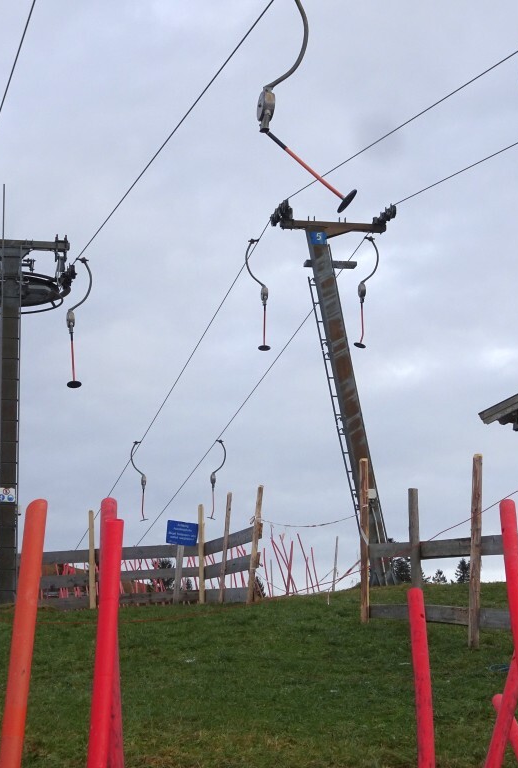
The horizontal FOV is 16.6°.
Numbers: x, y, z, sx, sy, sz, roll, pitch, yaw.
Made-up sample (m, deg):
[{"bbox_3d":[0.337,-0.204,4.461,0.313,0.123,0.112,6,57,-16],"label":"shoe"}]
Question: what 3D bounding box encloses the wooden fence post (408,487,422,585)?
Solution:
[{"bbox_3d":[1.550,1.757,17.621,0.095,1.446,0.095,-1,-10,0],"label":"wooden fence post"}]

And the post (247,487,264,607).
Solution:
[{"bbox_3d":[-0.052,2.258,24.937,0.082,1.650,0.082,6,-10,0],"label":"post"}]

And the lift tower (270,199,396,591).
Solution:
[{"bbox_3d":[1.183,0.140,28.900,1.900,6.162,1.000,1,-10,-12],"label":"lift tower"}]

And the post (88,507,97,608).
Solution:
[{"bbox_3d":[-2.389,2.504,25.317,0.078,1.402,0.078,-2,-10,0],"label":"post"}]

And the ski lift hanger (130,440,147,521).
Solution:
[{"bbox_3d":[-3.663,2.989,54.515,0.480,2.500,0.400,2,-10,-13],"label":"ski lift hanger"}]

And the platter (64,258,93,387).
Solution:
[{"bbox_3d":[-3.353,-1.141,33.205,0.480,2.500,0.400,2,-10,-13],"label":"platter"}]

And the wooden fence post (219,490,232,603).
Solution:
[{"bbox_3d":[-0.494,2.368,25.633,0.072,1.596,0.072,3,-10,1],"label":"wooden fence post"}]

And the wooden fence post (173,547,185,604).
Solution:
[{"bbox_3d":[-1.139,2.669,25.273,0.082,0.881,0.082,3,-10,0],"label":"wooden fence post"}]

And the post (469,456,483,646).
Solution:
[{"bbox_3d":[1.960,1.497,16.046,0.085,1.752,0.085,2,-10,0],"label":"post"}]

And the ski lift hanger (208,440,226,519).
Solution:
[{"bbox_3d":[-0.983,2.206,41.000,0.380,1.867,0.280,1,-10,-12],"label":"ski lift hanger"}]

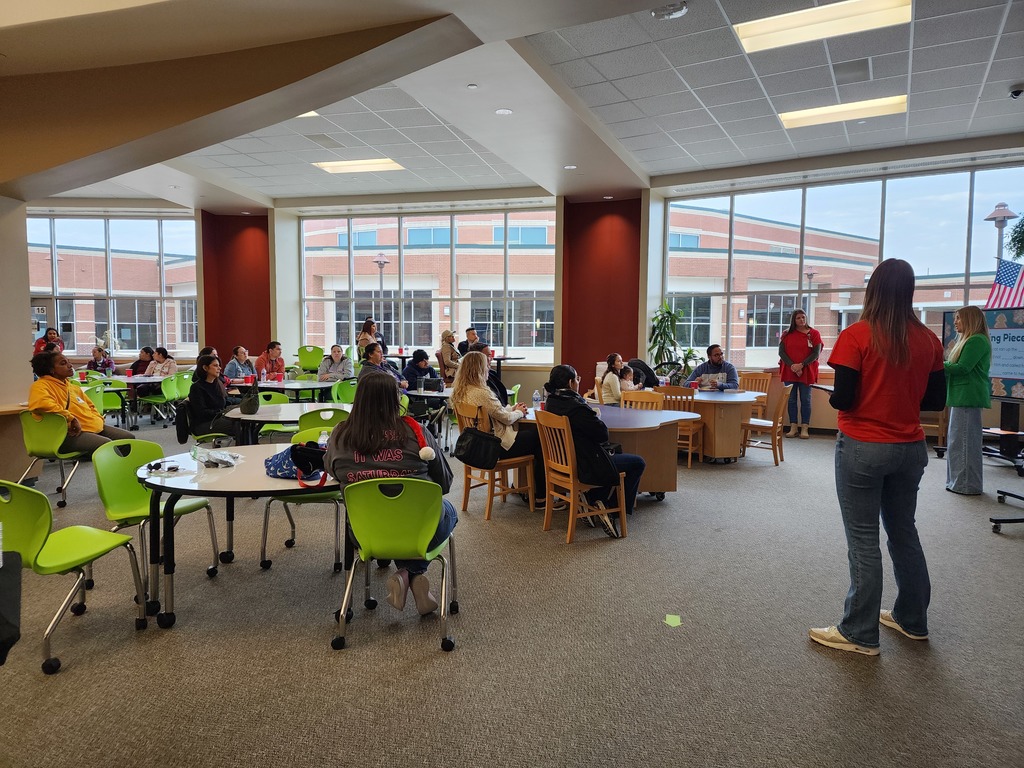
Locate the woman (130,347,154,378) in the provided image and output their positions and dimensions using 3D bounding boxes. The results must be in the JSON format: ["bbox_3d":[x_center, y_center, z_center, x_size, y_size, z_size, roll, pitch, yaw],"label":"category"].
[{"bbox_3d":[-6.080,-0.034,11.128,0.480,1.150,0.700,3,5,37],"label":"woman"}]

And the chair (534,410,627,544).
[{"bbox_3d":[0.483,0.618,4.715,0.510,0.845,0.445,-2,4,-24],"label":"chair"}]

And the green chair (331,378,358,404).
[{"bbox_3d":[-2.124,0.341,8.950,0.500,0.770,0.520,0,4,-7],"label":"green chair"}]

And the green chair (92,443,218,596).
[{"bbox_3d":[-2.020,0.716,3.767,0.531,0.766,0.490,3,5,29],"label":"green chair"}]

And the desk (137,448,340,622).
[{"bbox_3d":[-1.264,0.765,3.699,1.308,0.695,1.308,1,4,0],"label":"desk"}]

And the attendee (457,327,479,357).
[{"bbox_3d":[-0.579,-0.306,11.356,0.740,1.265,0.520,2,5,30],"label":"attendee"}]

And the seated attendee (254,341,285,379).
[{"bbox_3d":[-3.680,-0.027,10.527,0.520,1.235,0.680,-2,5,-31],"label":"seated attendee"}]

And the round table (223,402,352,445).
[{"bbox_3d":[-1.804,0.581,5.991,1.328,0.695,1.328,1,4,0],"label":"round table"}]

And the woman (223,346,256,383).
[{"bbox_3d":[-3.810,0.087,9.751,0.750,1.245,0.520,4,5,41],"label":"woman"}]

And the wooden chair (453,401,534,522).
[{"bbox_3d":[-0.131,0.573,5.292,0.510,0.845,0.445,-3,5,-37],"label":"wooden chair"}]

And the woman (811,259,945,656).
[{"bbox_3d":[1.634,0.308,3.040,0.550,1.690,0.420,0,4,4],"label":"woman"}]

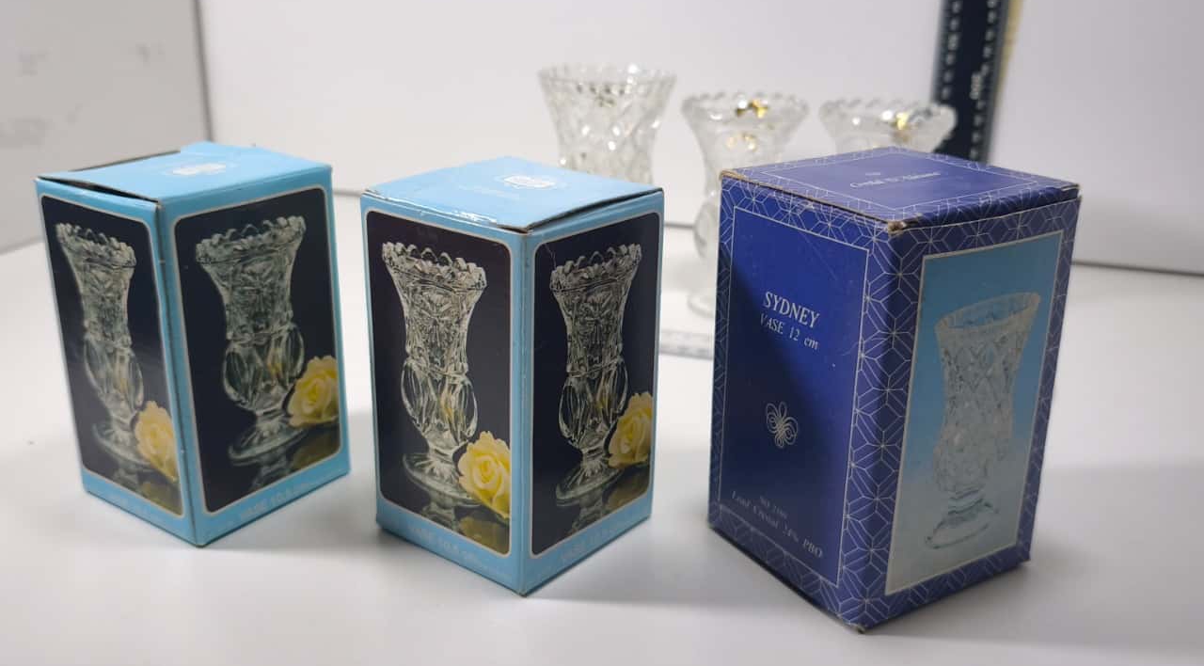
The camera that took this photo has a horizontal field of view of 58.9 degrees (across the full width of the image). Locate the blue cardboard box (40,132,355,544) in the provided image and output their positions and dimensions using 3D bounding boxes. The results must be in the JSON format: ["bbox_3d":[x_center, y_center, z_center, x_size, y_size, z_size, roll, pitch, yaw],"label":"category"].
[{"bbox_3d":[-0.137,0.001,0.366,0.064,0.113,0.064,14,24,32],"label":"blue cardboard box"}]

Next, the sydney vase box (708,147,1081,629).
[{"bbox_3d":[0.087,0.013,0.333,0.074,0.120,0.070,-12,24,-31],"label":"sydney vase box"}]

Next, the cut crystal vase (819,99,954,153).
[{"bbox_3d":[0.143,-0.061,0.556,0.068,0.108,0.068,1,20,0],"label":"cut crystal vase"}]

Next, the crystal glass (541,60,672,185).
[{"bbox_3d":[0.002,-0.078,0.576,0.070,0.121,0.070,1,20,0],"label":"crystal glass"}]

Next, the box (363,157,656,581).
[{"bbox_3d":[-0.028,0.010,0.345,0.067,0.113,0.064,17,25,36],"label":"box"}]

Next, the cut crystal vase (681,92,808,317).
[{"bbox_3d":[0.074,-0.071,0.579,0.066,0.108,0.066,1,20,0],"label":"cut crystal vase"}]

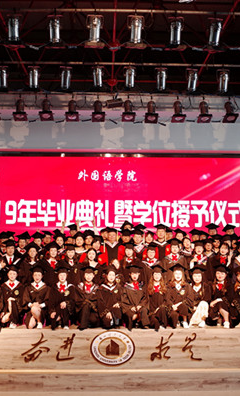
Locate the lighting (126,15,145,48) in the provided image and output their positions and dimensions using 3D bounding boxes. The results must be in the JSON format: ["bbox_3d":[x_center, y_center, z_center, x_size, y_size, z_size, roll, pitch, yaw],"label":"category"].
[{"bbox_3d":[0.237,-2.573,7.200,0.280,0.470,0.270,0,-6,0],"label":"lighting"}]

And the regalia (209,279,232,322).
[{"bbox_3d":[1.878,1.911,8.739,0.460,0.773,0.500,0,-6,6],"label":"regalia"}]

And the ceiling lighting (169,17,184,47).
[{"bbox_3d":[0.752,-2.222,6.218,0.220,0.380,0.250,0,-6,-1],"label":"ceiling lighting"}]

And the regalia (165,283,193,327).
[{"bbox_3d":[1.085,1.997,8.707,0.500,0.803,0.500,0,-6,3],"label":"regalia"}]

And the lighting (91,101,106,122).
[{"bbox_3d":[-0.438,-1.760,9.480,0.290,0.350,0.270,0,-6,0],"label":"lighting"}]

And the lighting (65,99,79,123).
[{"bbox_3d":[-0.987,-1.758,9.467,0.270,0.350,0.270,0,-6,0],"label":"lighting"}]

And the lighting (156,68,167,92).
[{"bbox_3d":[0.711,-2.012,7.975,0.180,0.320,0.230,0,-6,0],"label":"lighting"}]

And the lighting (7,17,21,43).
[{"bbox_3d":[-1.645,-2.605,7.200,0.230,0.390,0.240,0,-6,0],"label":"lighting"}]

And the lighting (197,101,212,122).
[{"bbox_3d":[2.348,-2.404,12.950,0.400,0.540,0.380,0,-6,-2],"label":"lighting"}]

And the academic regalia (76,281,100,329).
[{"bbox_3d":[-0.579,1.923,8.563,0.422,0.813,0.600,1,-6,-4],"label":"academic regalia"}]

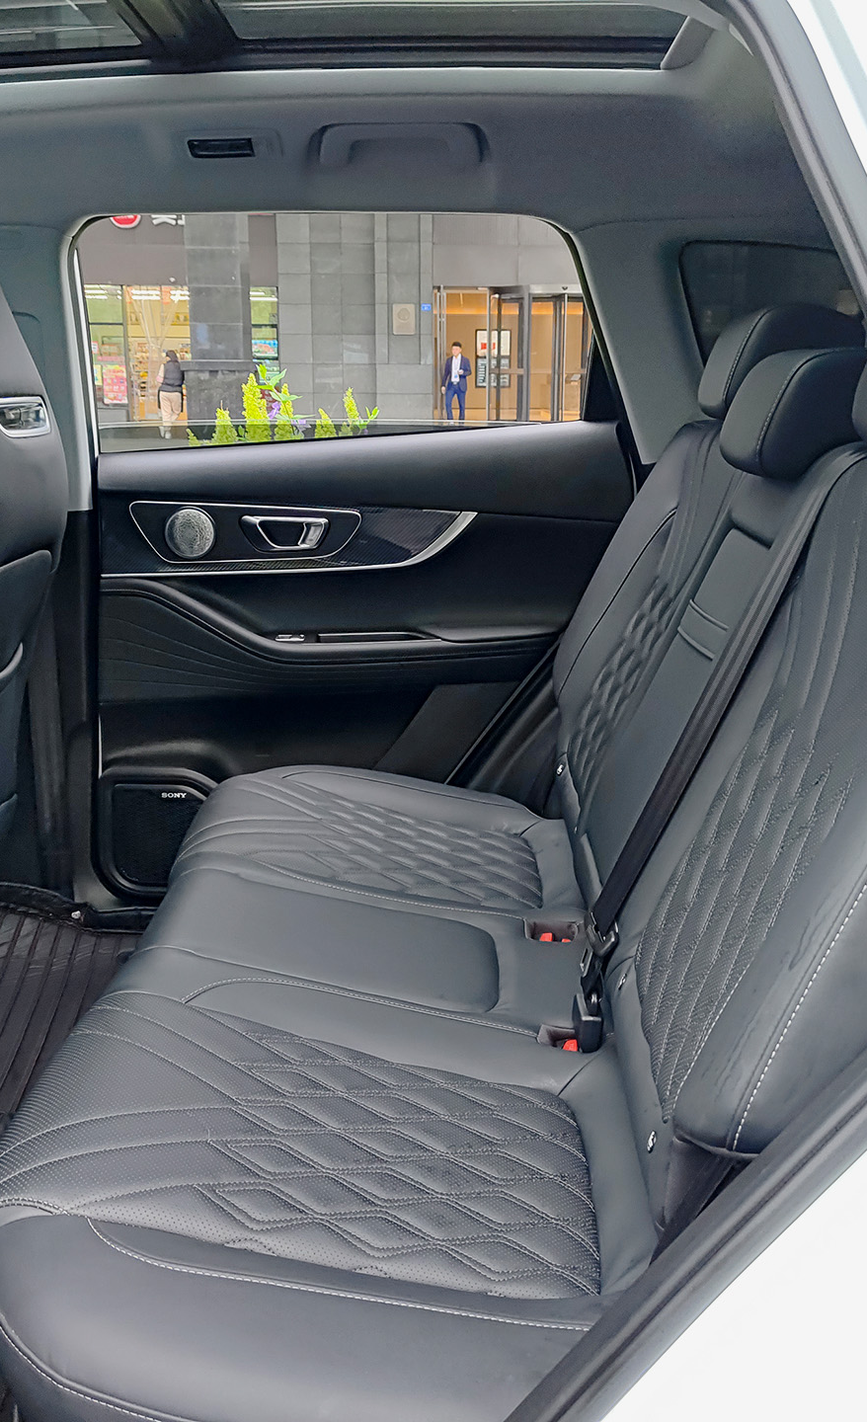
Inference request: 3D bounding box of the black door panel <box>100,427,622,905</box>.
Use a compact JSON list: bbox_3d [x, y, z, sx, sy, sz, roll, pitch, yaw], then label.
[{"bbox_3d":[-0.117,-0.086,2.197,0.870,0.775,0.140,0,15,-1],"label":"black door panel"}]

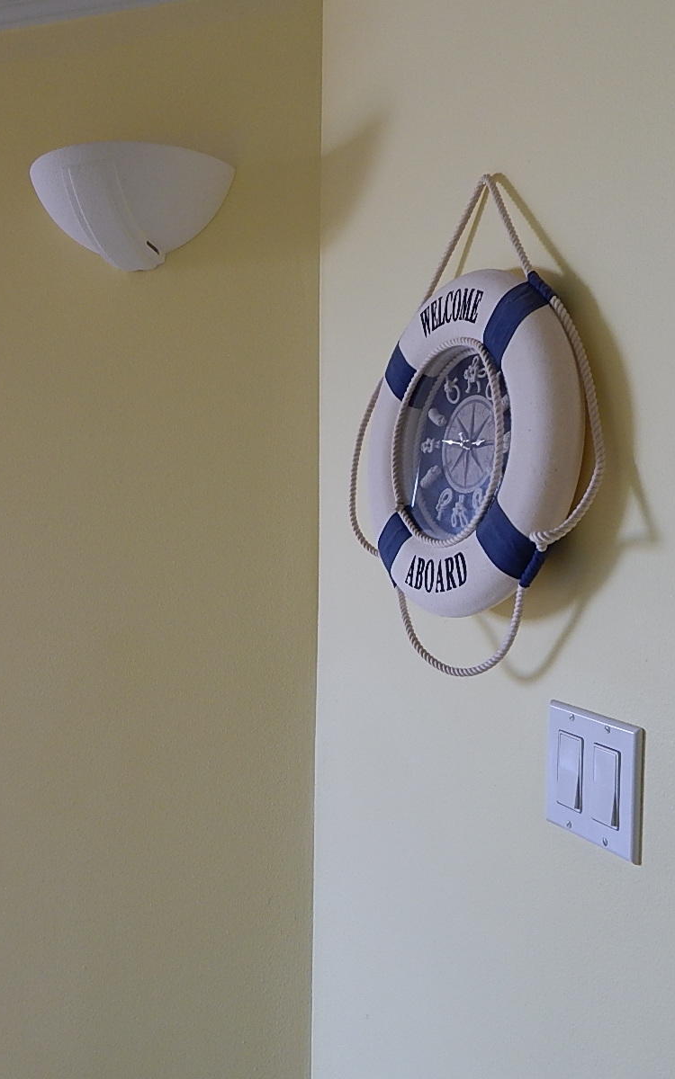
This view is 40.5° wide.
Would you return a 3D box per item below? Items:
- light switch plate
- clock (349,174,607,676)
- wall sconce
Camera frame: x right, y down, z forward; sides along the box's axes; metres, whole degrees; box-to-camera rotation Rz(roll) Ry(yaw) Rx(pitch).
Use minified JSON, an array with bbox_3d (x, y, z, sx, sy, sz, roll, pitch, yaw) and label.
[{"bbox_3d":[0.221,0.209,0.802,0.010,0.115,0.116,0,2,-27],"label":"light switch plate"},{"bbox_3d":[0.118,-0.115,0.939,0.065,0.511,0.450,0,2,-27],"label":"clock"},{"bbox_3d":[-0.322,-0.468,1.310,0.320,0.143,0.138,1,2,18],"label":"wall sconce"}]

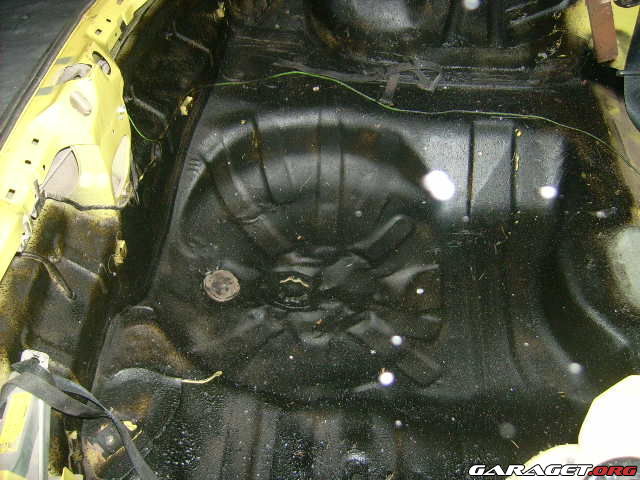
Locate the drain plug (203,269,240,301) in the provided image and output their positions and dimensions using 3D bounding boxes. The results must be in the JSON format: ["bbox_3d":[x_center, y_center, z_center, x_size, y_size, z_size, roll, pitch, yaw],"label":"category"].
[{"bbox_3d":[-0.151,0.072,1.000,0.056,0.012,0.056,2,53,-3],"label":"drain plug"}]

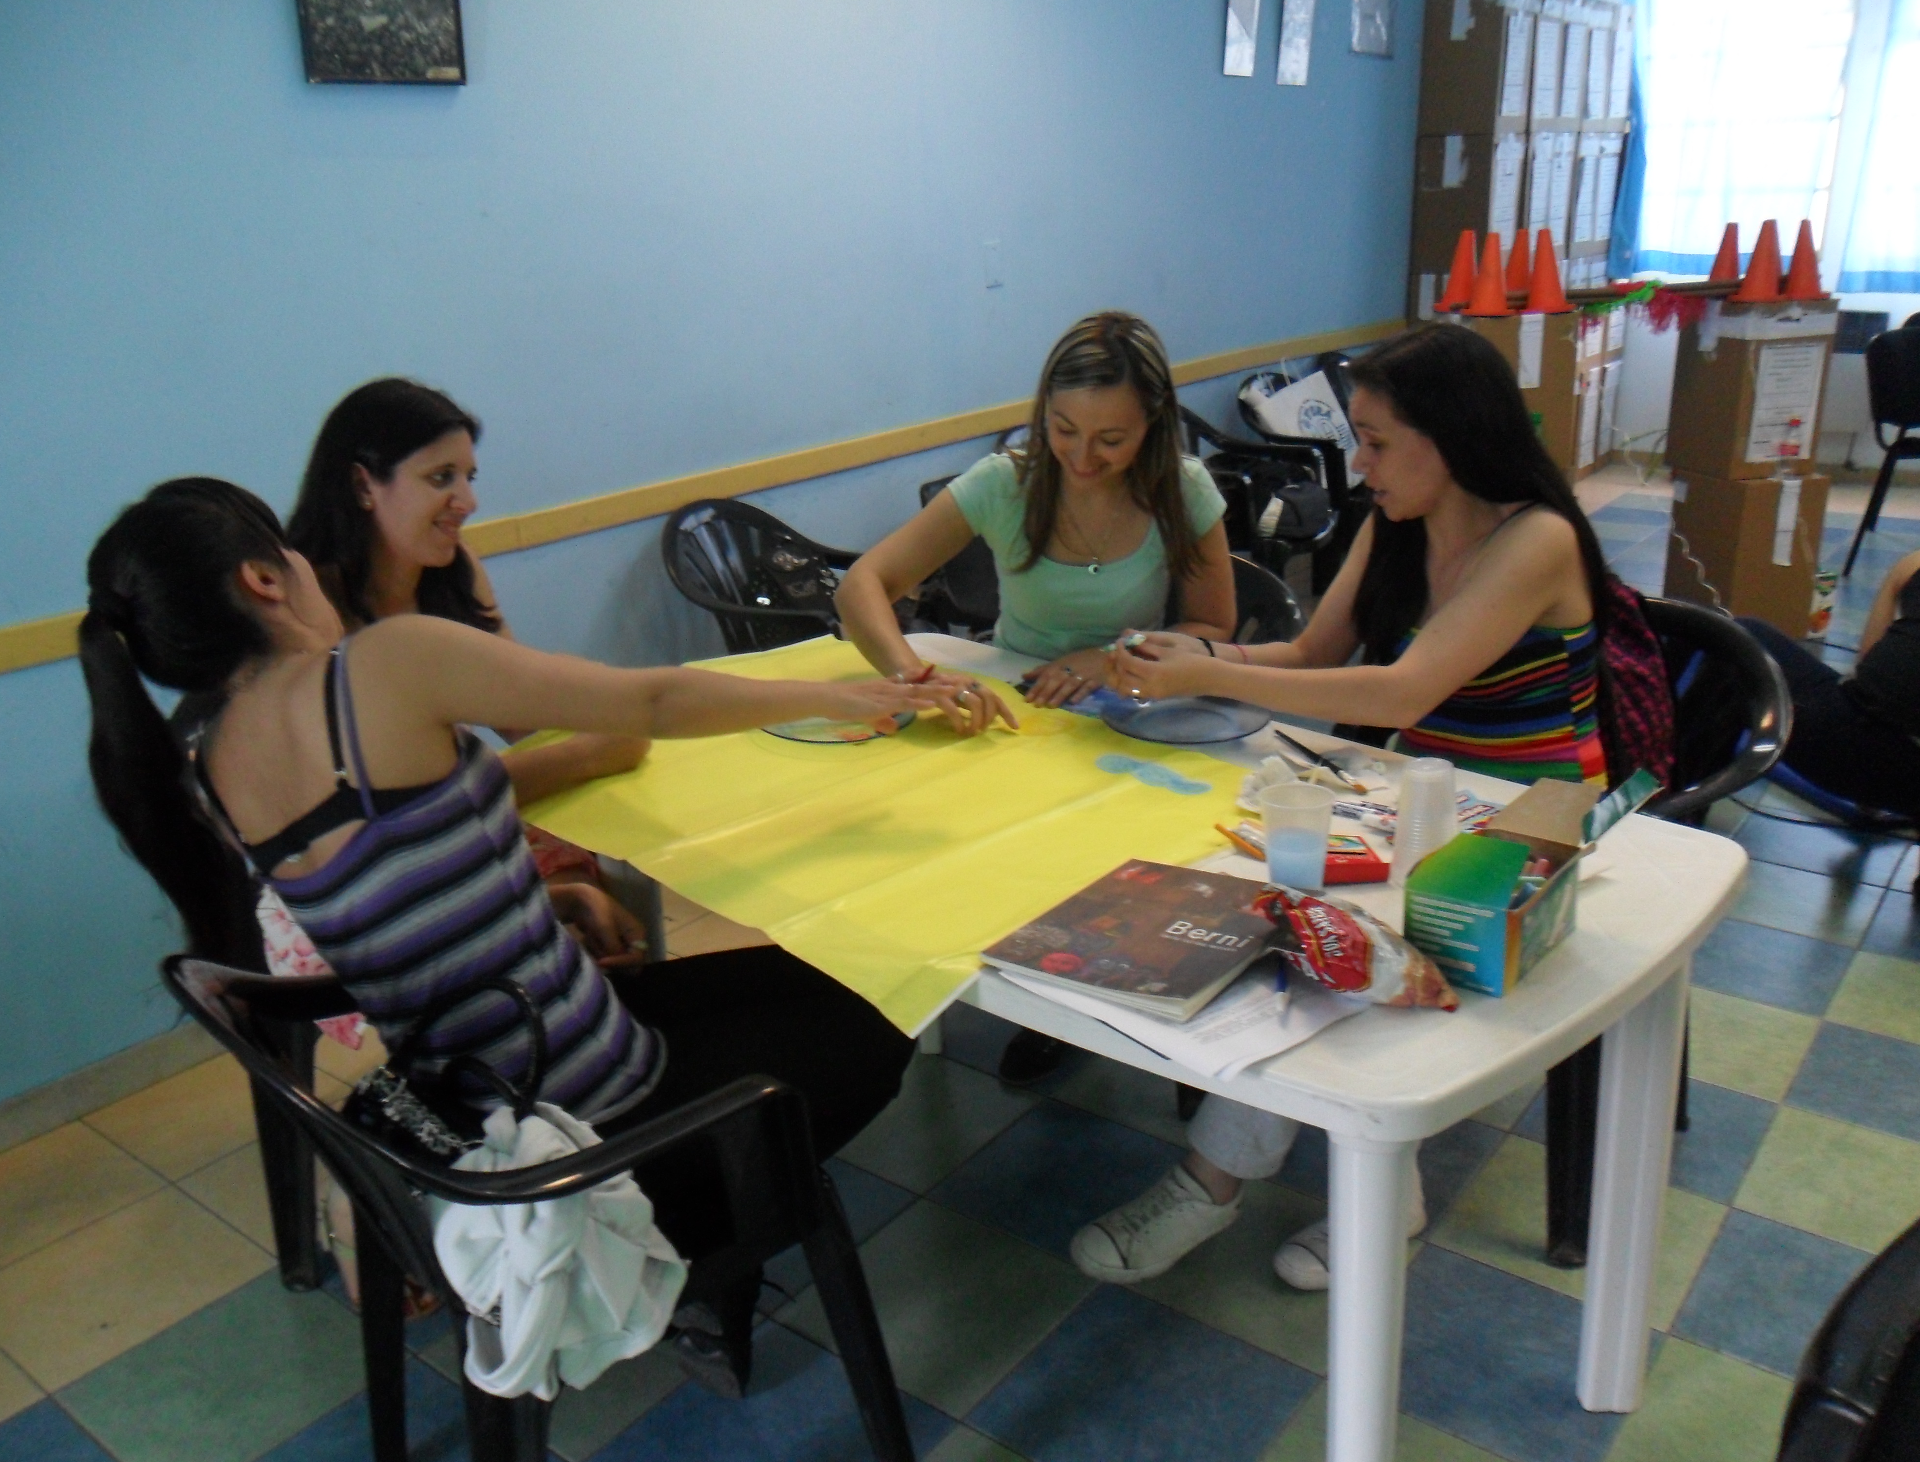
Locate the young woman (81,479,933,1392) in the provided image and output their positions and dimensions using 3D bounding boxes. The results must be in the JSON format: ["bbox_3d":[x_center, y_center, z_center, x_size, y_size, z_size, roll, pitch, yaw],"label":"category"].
[{"bbox_3d":[-0.325,0.249,1.908,1.100,1.170,0.760,-14,22,-32],"label":"young woman"}]

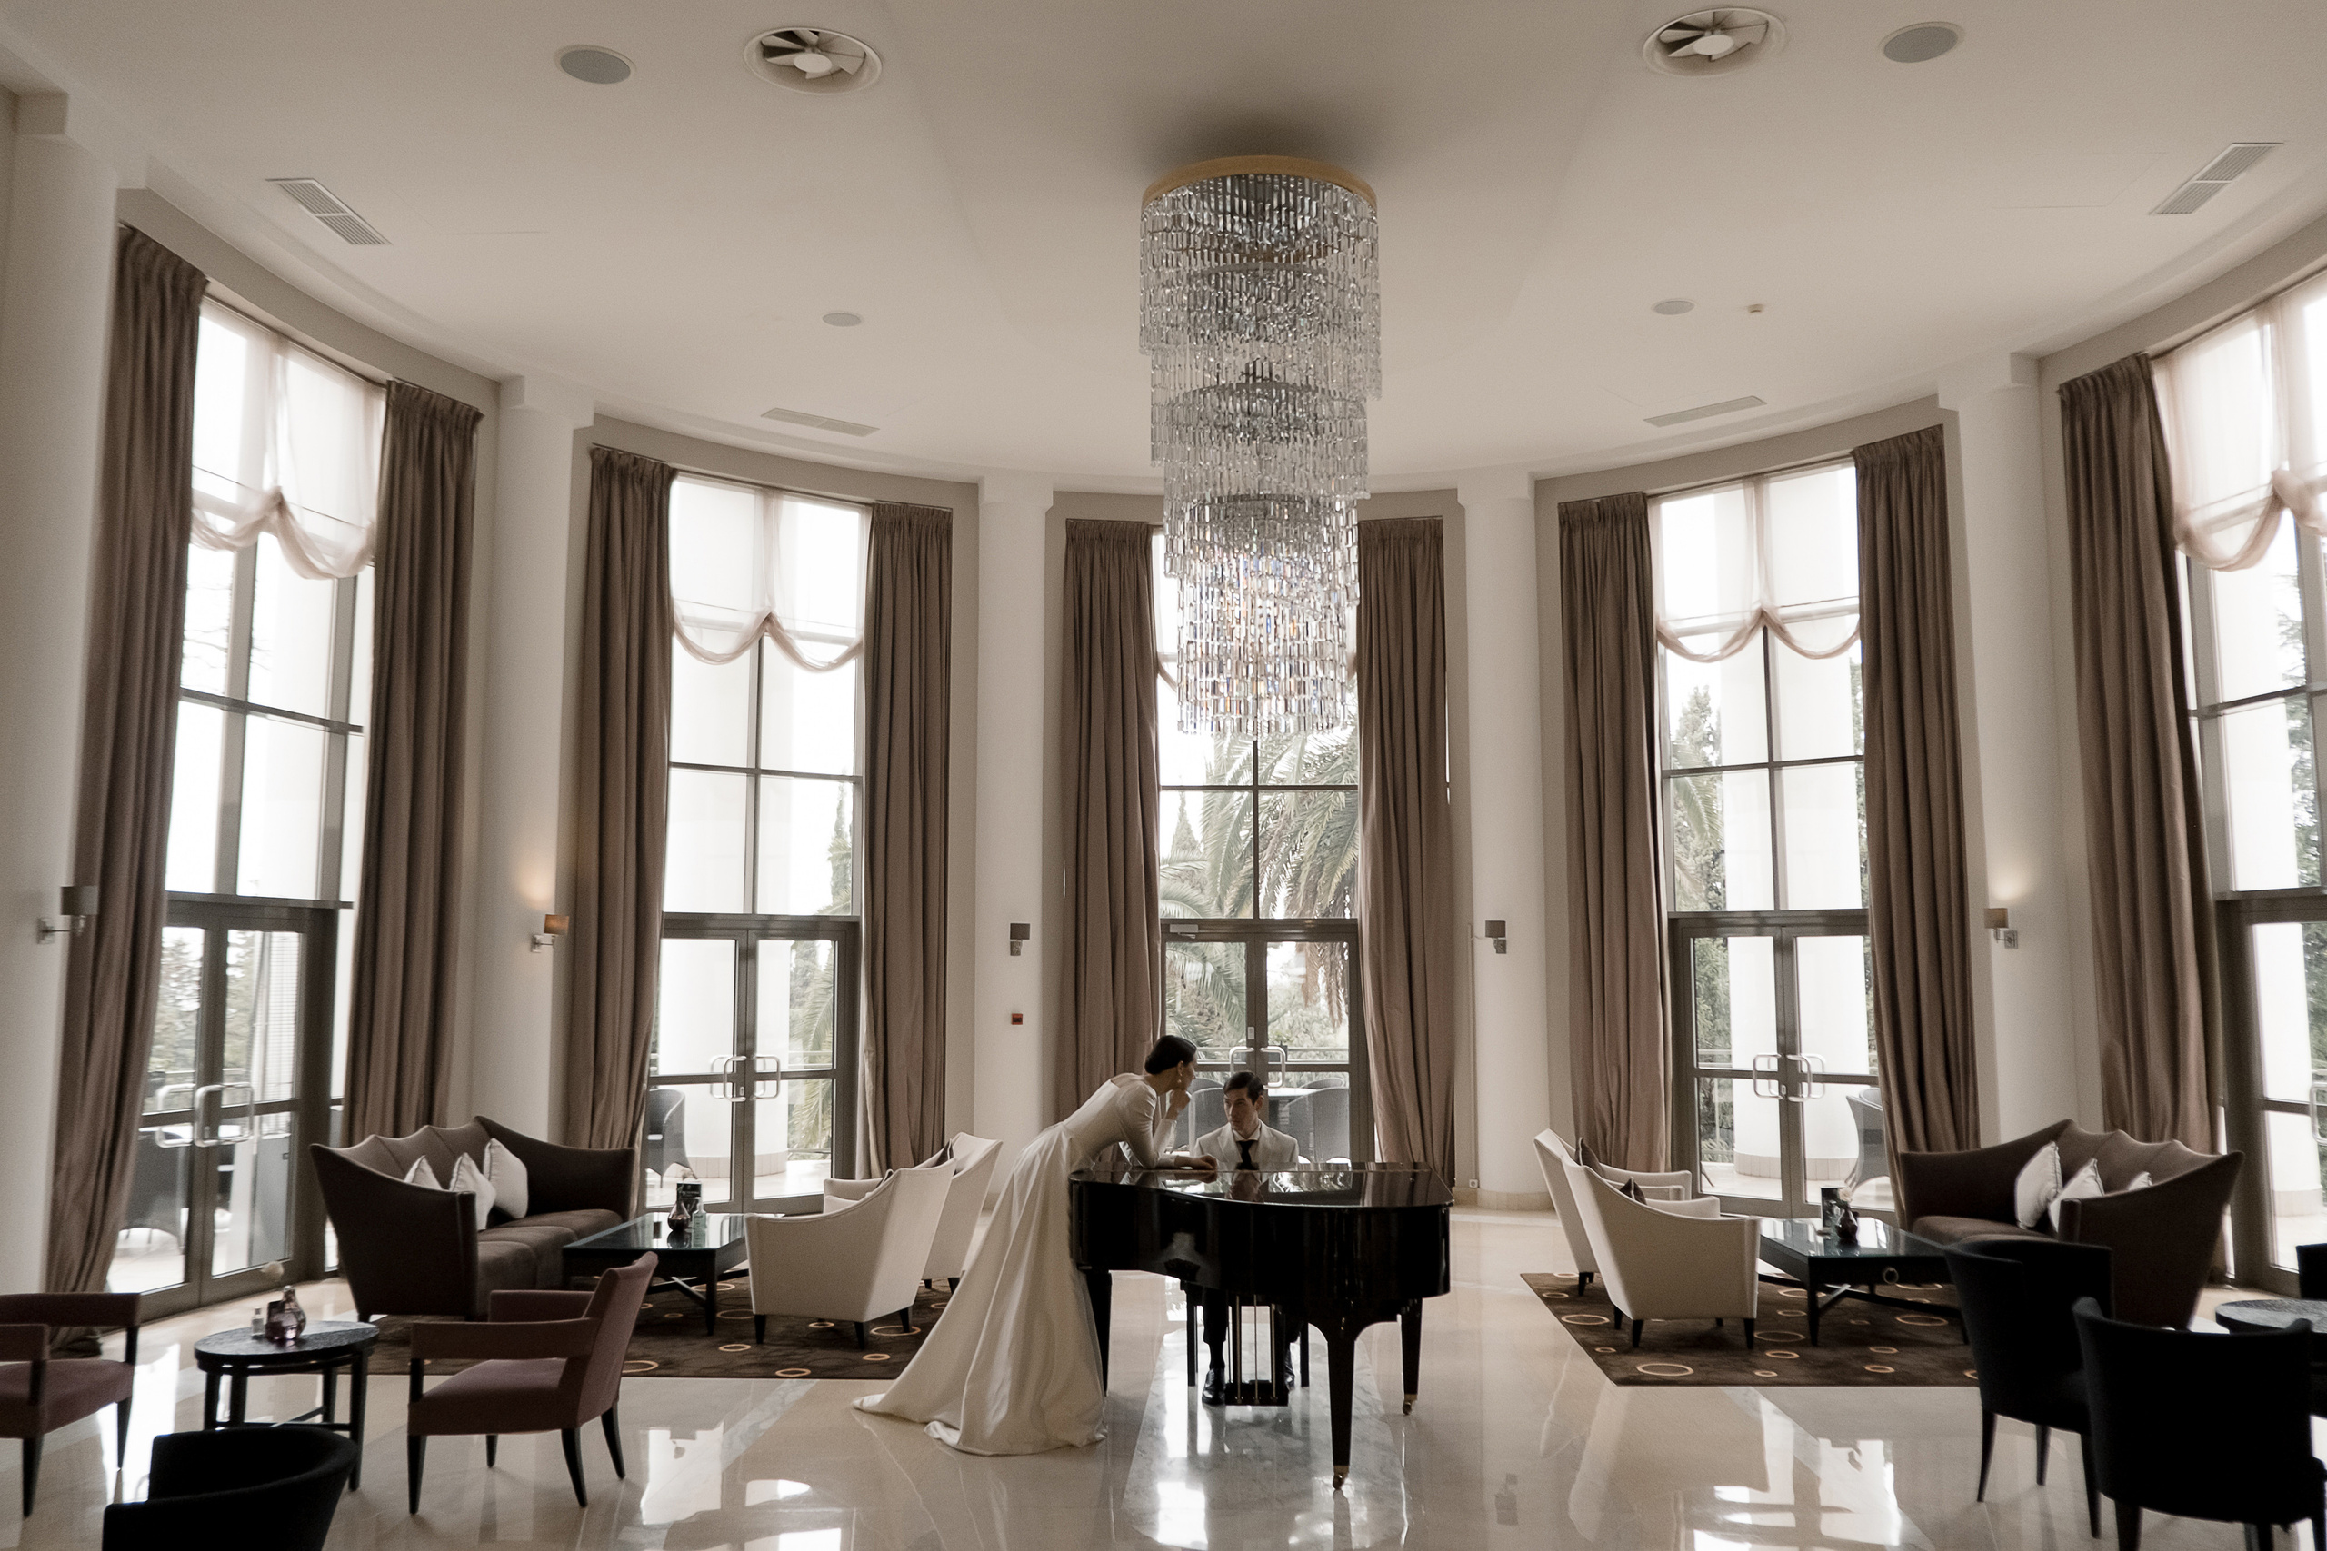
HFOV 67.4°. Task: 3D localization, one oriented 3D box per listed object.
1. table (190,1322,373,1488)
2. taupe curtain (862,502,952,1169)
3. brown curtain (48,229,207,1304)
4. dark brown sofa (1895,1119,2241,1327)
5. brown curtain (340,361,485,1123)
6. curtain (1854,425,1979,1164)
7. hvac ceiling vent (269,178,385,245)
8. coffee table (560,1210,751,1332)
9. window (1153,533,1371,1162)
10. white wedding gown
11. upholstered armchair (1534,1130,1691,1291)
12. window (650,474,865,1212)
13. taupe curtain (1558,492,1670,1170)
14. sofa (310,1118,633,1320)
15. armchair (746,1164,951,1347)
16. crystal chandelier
[{"bbox_3d":[-3.094,2.248,6.144,0.575,0.515,0.575,0,-7,0],"label":"table"},{"bbox_3d":[-2.120,0.601,14.397,0.752,5.737,0.198,4,-7,-30],"label":"taupe curtain"},{"bbox_3d":[-5.079,0.050,8.581,0.190,5.447,0.730,0,-7,2],"label":"brown curtain"},{"bbox_3d":[4.910,2.445,9.578,1.009,0.940,2.334,-1,-7,4],"label":"dark brown sofa"},{"bbox_3d":[-4.939,0.287,11.566,0.198,5.737,0.762,-3,-7,26],"label":"brown curtain"},{"bbox_3d":[5.065,0.387,11.726,0.190,5.447,0.706,5,-8,-36],"label":"curtain"},{"bbox_3d":[-4.307,-2.923,9.044,0.230,0.050,0.800,-1,-7,3],"label":"hvac ceiling vent"},{"bbox_3d":[-2.625,2.685,9.458,0.800,0.430,1.300,0,-6,2],"label":"coffee table"},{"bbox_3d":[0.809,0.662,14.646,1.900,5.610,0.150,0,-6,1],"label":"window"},{"bbox_3d":[-0.595,1.910,7.048,1.250,1.380,0.820,1,-7,-10],"label":"white wedding gown"},{"bbox_3d":[2.655,2.566,10.271,0.851,0.870,0.752,-2,-7,19],"label":"upholstered armchair"},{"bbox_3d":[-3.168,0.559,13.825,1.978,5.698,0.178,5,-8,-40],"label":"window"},{"bbox_3d":[3.573,0.551,13.847,0.780,5.640,0.250,-4,-7,30],"label":"taupe curtain"},{"bbox_3d":[-4.012,2.539,10.164,1.009,0.940,2.334,-1,-7,3],"label":"sofa"},{"bbox_3d":[-1.569,2.420,8.874,0.831,0.870,0.752,-2,-7,17],"label":"armchair"},{"bbox_3d":[0.498,-1.642,9.094,1.260,2.785,1.260,0,-6,0],"label":"crystal chandelier"}]

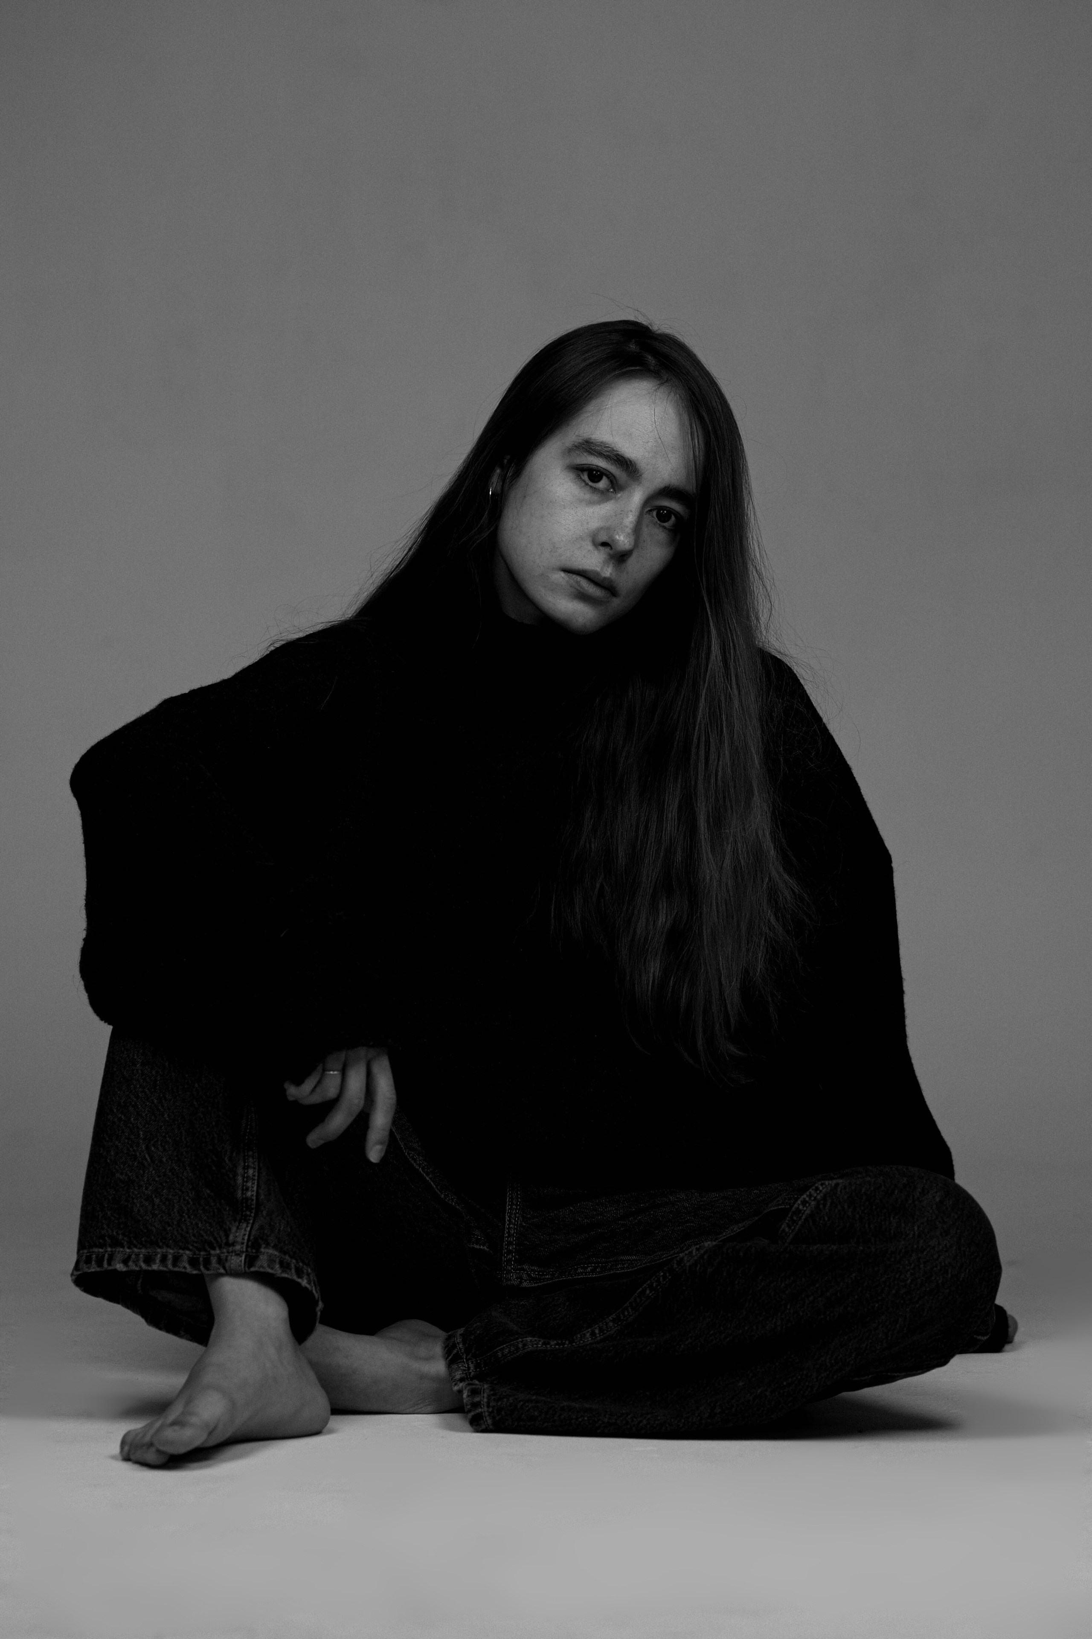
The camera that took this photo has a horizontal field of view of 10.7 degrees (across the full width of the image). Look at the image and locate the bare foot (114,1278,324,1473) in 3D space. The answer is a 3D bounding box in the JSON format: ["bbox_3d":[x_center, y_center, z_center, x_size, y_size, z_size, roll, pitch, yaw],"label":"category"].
[{"bbox_3d":[-0.221,0.381,4.060,0.088,0.120,0.230,1,1,32],"label":"bare foot"}]

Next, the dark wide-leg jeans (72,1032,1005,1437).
[{"bbox_3d":[-0.012,0.250,4.270,0.670,0.350,0.540,0,1,-4],"label":"dark wide-leg jeans"}]

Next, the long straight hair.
[{"bbox_3d":[0.022,-0.087,4.270,0.300,0.550,0.270,0,1,-14],"label":"long straight hair"}]

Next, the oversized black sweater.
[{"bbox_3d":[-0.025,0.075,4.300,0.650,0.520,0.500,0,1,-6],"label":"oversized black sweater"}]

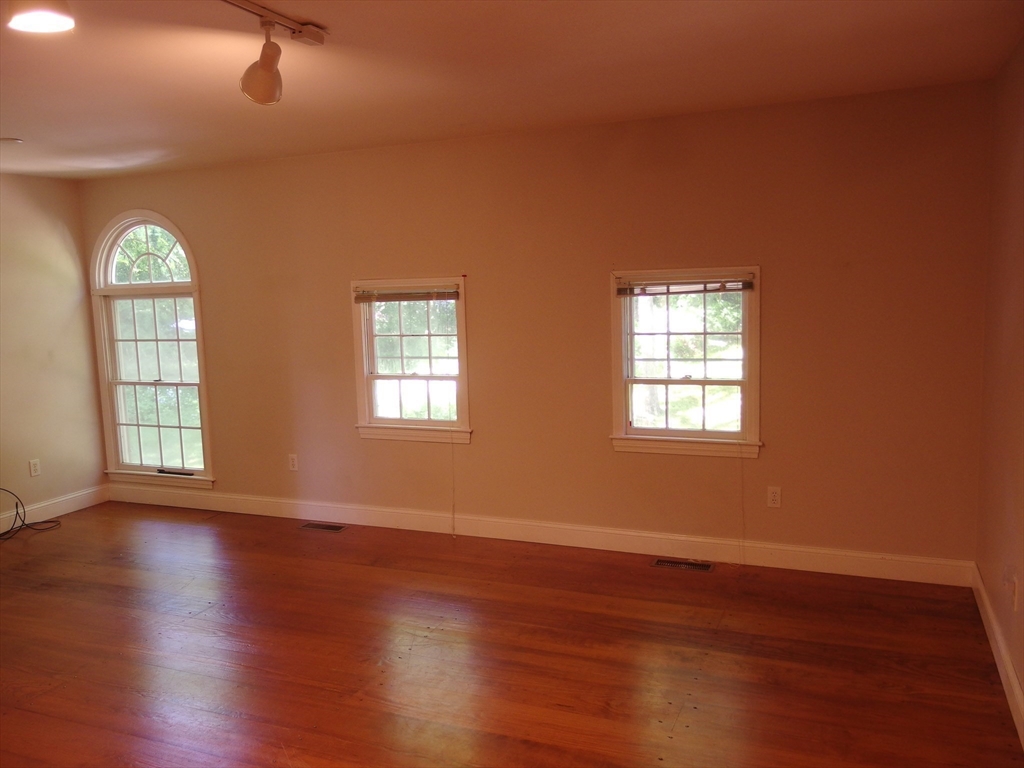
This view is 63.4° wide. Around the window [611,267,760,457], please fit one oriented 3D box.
[{"bbox_3d":[0.952,-0.117,4.588,0.828,1.021,0.100,1,7,23],"label":"window"}]

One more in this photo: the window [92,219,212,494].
[{"bbox_3d":[-2.691,-0.257,6.154,1.078,2.029,0.120,1,7,23],"label":"window"}]

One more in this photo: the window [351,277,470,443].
[{"bbox_3d":[-0.643,-0.148,5.277,0.833,1.026,0.100,1,7,23],"label":"window"}]

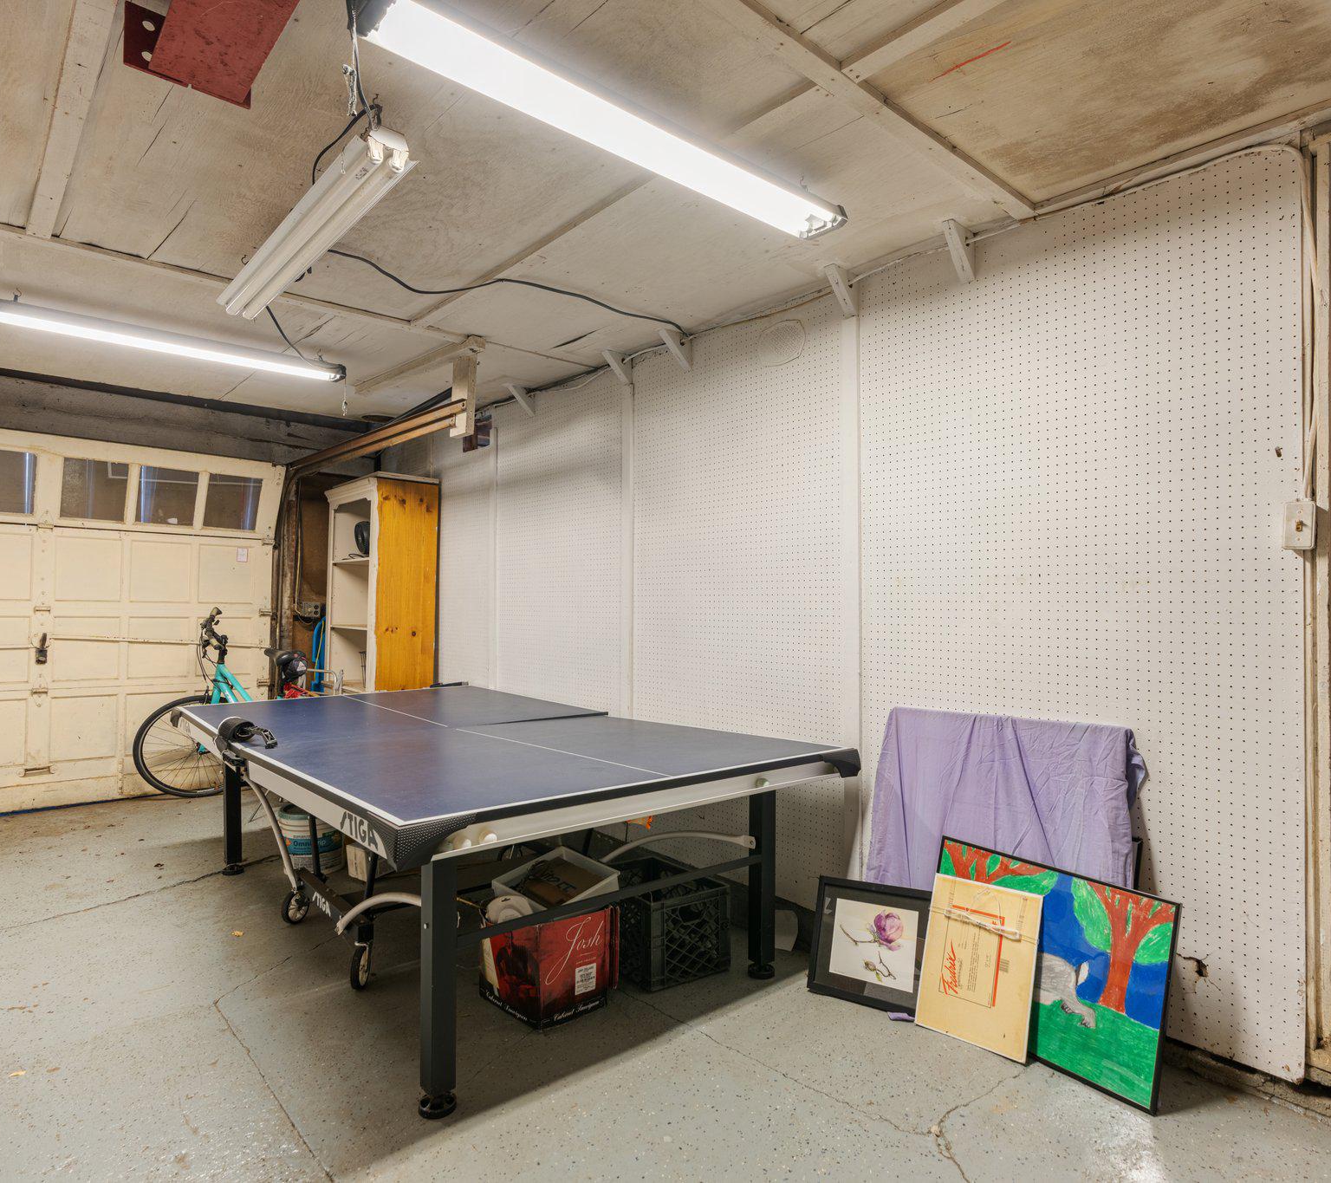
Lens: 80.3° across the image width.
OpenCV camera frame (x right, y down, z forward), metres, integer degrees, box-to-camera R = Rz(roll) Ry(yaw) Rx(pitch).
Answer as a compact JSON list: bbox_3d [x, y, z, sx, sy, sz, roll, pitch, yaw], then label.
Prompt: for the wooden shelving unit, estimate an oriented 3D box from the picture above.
[{"bbox_3d":[-1.935,0.310,5.330,0.410,2.070,0.900,0,-1,-41],"label":"wooden shelving unit"}]

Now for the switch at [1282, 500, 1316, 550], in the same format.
[{"bbox_3d":[1.435,-0.151,1.785,0.042,0.108,0.056,0,-1,-41],"label":"switch"}]

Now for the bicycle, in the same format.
[{"bbox_3d":[-2.630,0.755,4.970,1.700,1.170,0.600,0,-1,20],"label":"bicycle"}]

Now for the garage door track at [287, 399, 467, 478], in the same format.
[{"bbox_3d":[-1.790,-0.820,4.570,0.070,0.120,2.650,0,-1,-41],"label":"garage door track"}]

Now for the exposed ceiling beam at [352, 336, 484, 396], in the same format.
[{"bbox_3d":[-1.320,-1.120,4.020,0.080,0.050,1.400,0,-1,-41],"label":"exposed ceiling beam"}]

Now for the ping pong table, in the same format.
[{"bbox_3d":[-0.860,0.925,3.220,1.540,0.780,2.750,0,-1,-40],"label":"ping pong table"}]

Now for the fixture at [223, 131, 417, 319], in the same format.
[{"bbox_3d":[-1.000,-0.965,2.150,0.135,0.090,1.240,0,-1,-41],"label":"fixture"}]

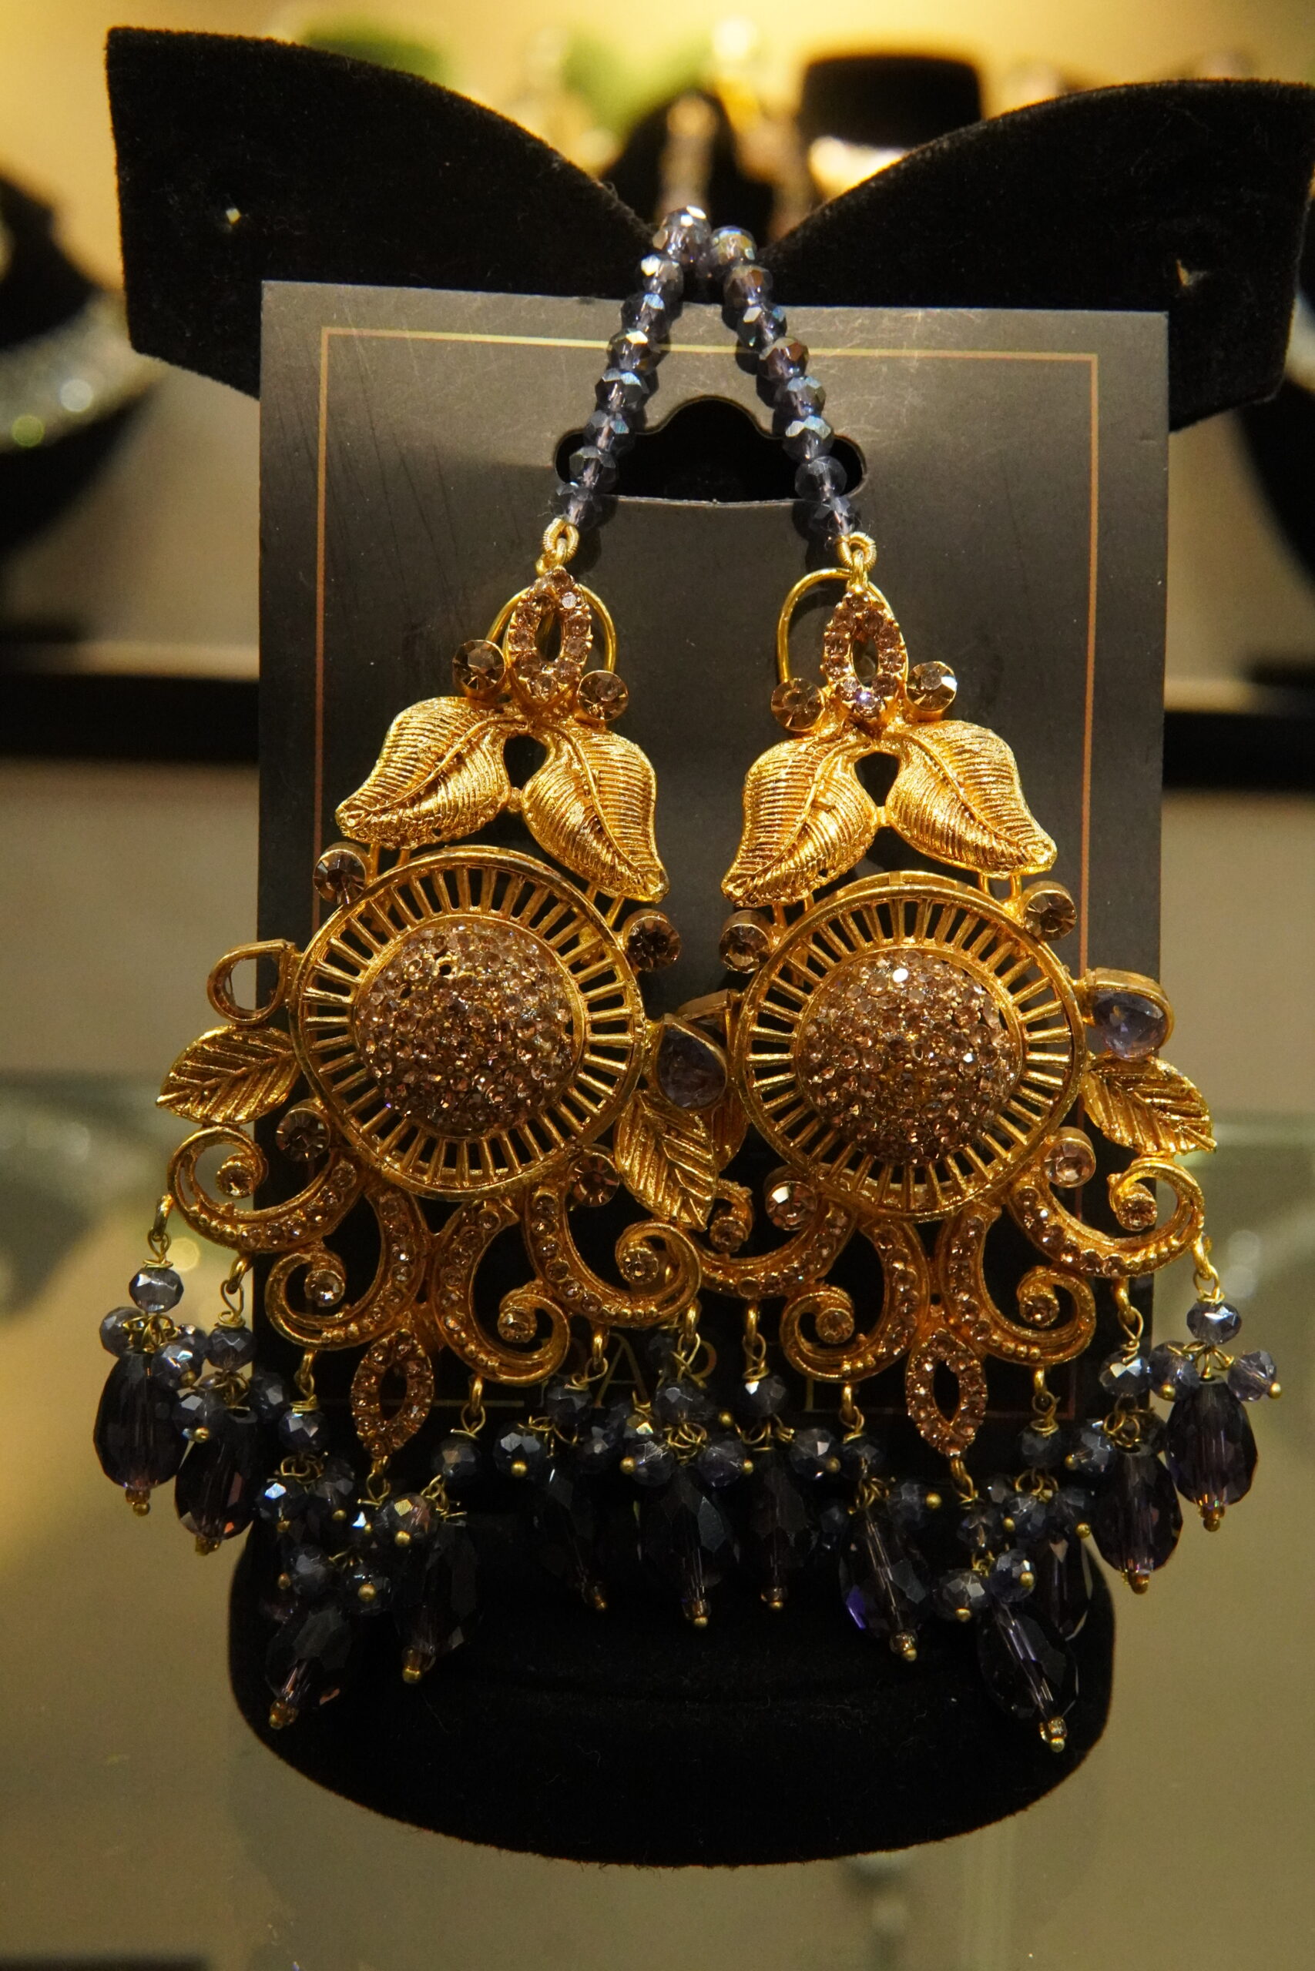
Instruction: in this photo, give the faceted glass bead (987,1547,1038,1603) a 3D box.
[{"bbox_3d":[0.036,0.059,0.248,0.006,0.006,0.005,0,9,-30],"label":"faceted glass bead"}]

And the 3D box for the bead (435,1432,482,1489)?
[{"bbox_3d":[-0.021,0.049,0.255,0.005,0.005,0.005,15,-3,0],"label":"bead"}]

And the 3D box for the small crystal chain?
[{"bbox_3d":[0.005,-0.059,0.239,0.029,0.032,0.009,1,6,-1],"label":"small crystal chain"}]

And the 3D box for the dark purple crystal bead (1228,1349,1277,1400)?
[{"bbox_3d":[0.056,0.037,0.233,0.004,0.005,0.005,36,9,18],"label":"dark purple crystal bead"}]

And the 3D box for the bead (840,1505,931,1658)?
[{"bbox_3d":[0.023,0.061,0.250,0.009,0.015,0.009,-17,-10,0],"label":"bead"}]

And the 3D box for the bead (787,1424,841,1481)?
[{"bbox_3d":[0.015,0.044,0.233,0.004,0.005,0.005,34,10,24],"label":"bead"}]

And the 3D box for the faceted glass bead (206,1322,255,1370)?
[{"bbox_3d":[-0.045,0.038,0.260,0.005,0.004,0.005,1,12,0],"label":"faceted glass bead"}]

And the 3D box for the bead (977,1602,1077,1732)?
[{"bbox_3d":[0.035,0.064,0.232,0.009,0.013,0.009,-22,5,3],"label":"bead"}]

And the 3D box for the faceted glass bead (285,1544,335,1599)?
[{"bbox_3d":[-0.033,0.055,0.233,0.004,0.005,0.005,-27,12,-24],"label":"faceted glass bead"}]

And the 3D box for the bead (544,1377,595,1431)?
[{"bbox_3d":[-0.009,0.044,0.257,0.005,0.005,0.005,6,6,0],"label":"bead"}]

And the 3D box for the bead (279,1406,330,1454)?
[{"bbox_3d":[-0.036,0.045,0.251,0.005,0.005,0.005,2,15,0],"label":"bead"}]

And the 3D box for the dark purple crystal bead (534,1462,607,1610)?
[{"bbox_3d":[-0.009,0.056,0.252,0.008,0.015,0.008,-18,7,0],"label":"dark purple crystal bead"}]

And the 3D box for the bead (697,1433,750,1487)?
[{"bbox_3d":[0.006,0.045,0.233,0.004,0.005,0.005,27,11,24],"label":"bead"}]

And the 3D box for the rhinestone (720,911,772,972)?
[{"bbox_3d":[0.009,-0.005,0.249,0.005,0.005,0.004,3,21,4],"label":"rhinestone"}]

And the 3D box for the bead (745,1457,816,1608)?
[{"bbox_3d":[0.013,0.057,0.255,0.009,0.015,0.009,-2,-6,0],"label":"bead"}]

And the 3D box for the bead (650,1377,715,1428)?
[{"bbox_3d":[0.003,0.043,0.252,0.006,0.005,0.006,2,12,0],"label":"bead"}]

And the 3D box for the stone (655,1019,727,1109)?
[{"bbox_3d":[0.003,0.008,0.236,0.007,0.009,0.004,-19,11,3],"label":"stone"}]

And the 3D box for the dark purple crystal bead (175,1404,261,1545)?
[{"bbox_3d":[-0.046,0.051,0.259,0.009,0.014,0.009,6,9,0],"label":"dark purple crystal bead"}]

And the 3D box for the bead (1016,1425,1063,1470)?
[{"bbox_3d":[0.040,0.048,0.258,0.005,0.004,0.005,0,6,0],"label":"bead"}]

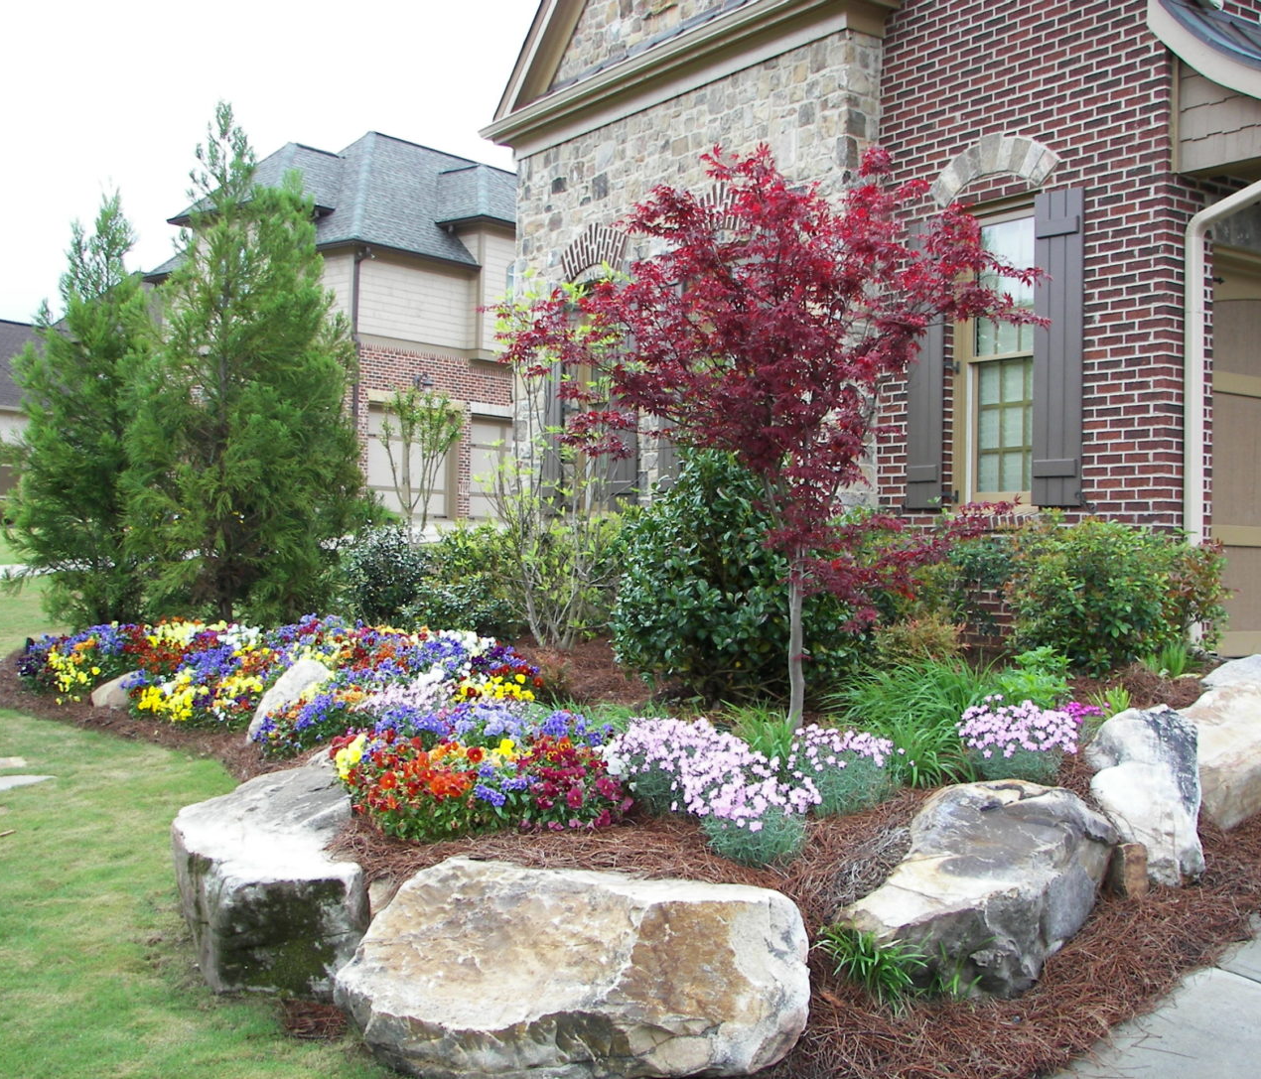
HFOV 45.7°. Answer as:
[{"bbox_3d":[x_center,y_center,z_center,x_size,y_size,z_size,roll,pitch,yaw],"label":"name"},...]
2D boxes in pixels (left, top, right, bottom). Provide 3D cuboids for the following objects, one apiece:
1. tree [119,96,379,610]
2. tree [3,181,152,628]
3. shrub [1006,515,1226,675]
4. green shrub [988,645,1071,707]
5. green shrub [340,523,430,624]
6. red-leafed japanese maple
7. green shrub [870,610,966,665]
[{"bbox_3d":[-2.785,-1.285,11.000,1.843,3.866,1.800,1,-2,-14],"label":"tree"},{"bbox_3d":[-4.536,-1.061,12.500,1.381,3.652,1.450,1,-2,-20],"label":"tree"},{"bbox_3d":[2.788,0.320,8.600,1.266,0.917,1.050,0,-2,18],"label":"shrub"},{"bbox_3d":[1.944,0.688,7.300,0.406,0.340,0.400,0,-2,15],"label":"green shrub"},{"bbox_3d":[-1.785,0.272,10.800,0.673,0.779,0.660,1,-2,-9],"label":"green shrub"},{"bbox_3d":[0.594,-0.443,6.450,2.336,2.499,2.100,0,-2,5],"label":"red-leafed japanese maple"},{"bbox_3d":[1.651,0.591,8.600,0.556,0.362,0.500,0,-2,11],"label":"green shrub"}]

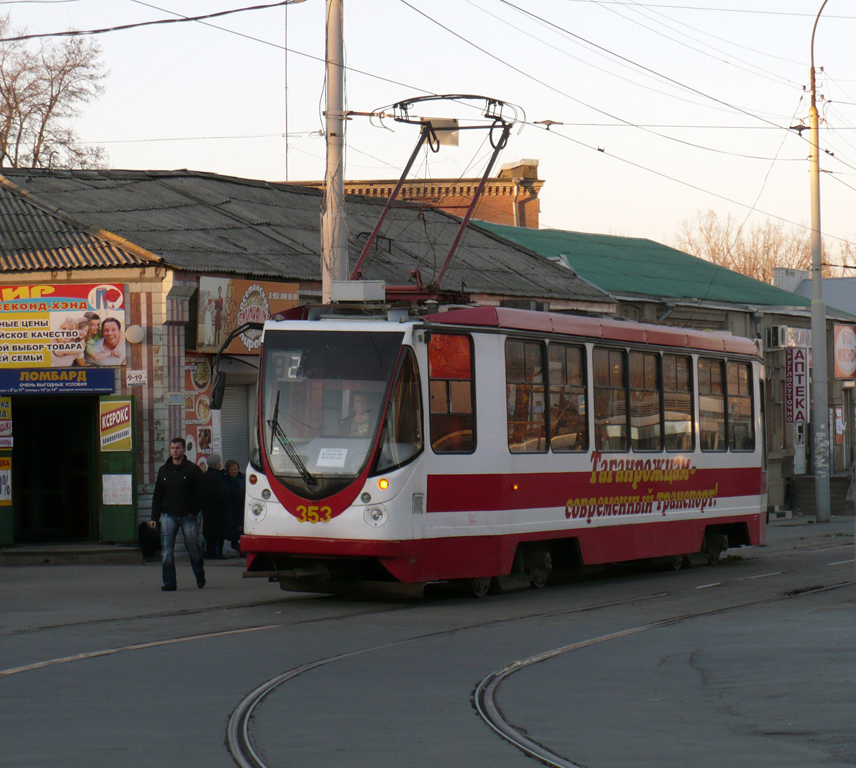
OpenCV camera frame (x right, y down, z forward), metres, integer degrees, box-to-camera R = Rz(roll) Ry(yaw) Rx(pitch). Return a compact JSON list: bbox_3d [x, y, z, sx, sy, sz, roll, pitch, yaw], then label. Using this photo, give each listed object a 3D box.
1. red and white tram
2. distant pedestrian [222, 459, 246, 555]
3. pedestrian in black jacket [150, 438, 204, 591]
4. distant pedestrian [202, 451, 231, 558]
[{"bbox_3d":[1.464,0.848,37.057,2.500,3.240,14.700,0,-1,21],"label":"red and white tram"},{"bbox_3d":[-2.999,1.942,45.400,0.500,1.540,0.380,-1,-2,18],"label":"distant pedestrian"},{"bbox_3d":[-3.007,1.560,34.800,0.600,1.800,0.450,-1,-1,12],"label":"pedestrian in black jacket"},{"bbox_3d":[-3.313,1.910,45.200,0.400,1.620,0.480,1,-2,-45],"label":"distant pedestrian"}]

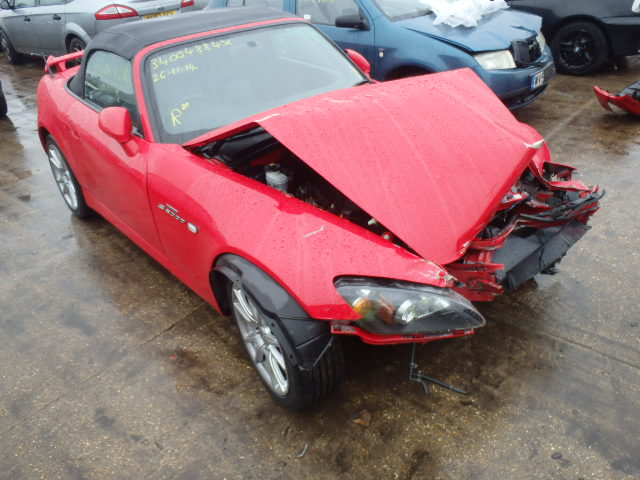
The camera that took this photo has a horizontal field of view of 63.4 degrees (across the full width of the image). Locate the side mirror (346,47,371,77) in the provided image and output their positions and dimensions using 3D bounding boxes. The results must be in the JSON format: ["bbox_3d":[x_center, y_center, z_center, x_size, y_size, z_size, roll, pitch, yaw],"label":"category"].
[{"bbox_3d":[0.254,-1.117,3.302,0.210,0.180,0.150,-26,35,-33],"label":"side mirror"}]

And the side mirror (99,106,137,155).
[{"bbox_3d":[-0.953,-0.537,2.437,0.210,0.180,0.150,-26,35,-33],"label":"side mirror"}]

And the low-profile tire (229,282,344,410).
[{"bbox_3d":[-0.148,0.337,1.986,0.215,0.625,0.625,-20,32,-25],"label":"low-profile tire"}]

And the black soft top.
[{"bbox_3d":[-0.868,-1.230,3.323,1.300,0.410,1.200,-26,35,-33],"label":"black soft top"}]

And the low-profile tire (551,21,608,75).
[{"bbox_3d":[3.257,-2.390,6.477,0.625,0.625,0.220,23,39,40],"label":"low-profile tire"}]

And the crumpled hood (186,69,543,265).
[{"bbox_3d":[0.310,-0.449,2.202,1.330,0.400,1.260,-26,35,-33],"label":"crumpled hood"}]

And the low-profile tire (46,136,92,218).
[{"bbox_3d":[-1.698,-0.462,3.642,0.240,0.628,0.628,-26,35,-33],"label":"low-profile tire"}]

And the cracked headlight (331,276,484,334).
[{"bbox_3d":[0.260,0.174,1.492,0.310,0.190,0.430,-26,35,-33],"label":"cracked headlight"}]

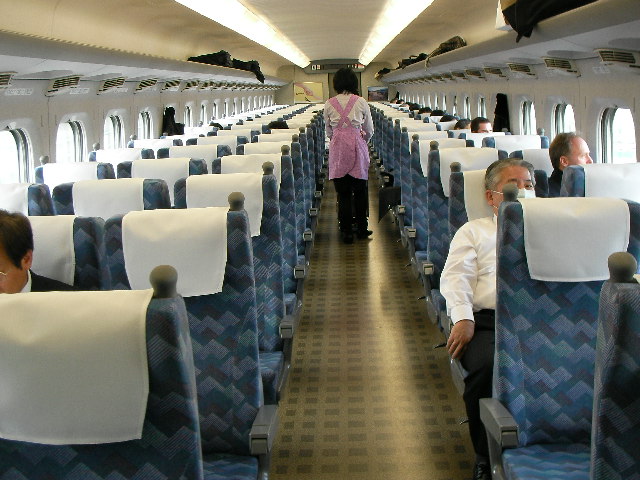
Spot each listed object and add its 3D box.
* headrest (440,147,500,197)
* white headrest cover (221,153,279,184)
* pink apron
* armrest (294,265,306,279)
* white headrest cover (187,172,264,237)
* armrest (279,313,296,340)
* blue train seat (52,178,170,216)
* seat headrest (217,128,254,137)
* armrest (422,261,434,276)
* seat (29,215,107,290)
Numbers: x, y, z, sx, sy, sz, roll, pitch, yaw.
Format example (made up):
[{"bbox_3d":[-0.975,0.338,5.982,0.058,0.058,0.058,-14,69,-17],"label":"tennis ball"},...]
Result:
[{"bbox_3d":[0.801,-0.368,4.557,0.320,0.270,0.130,-2,10,2],"label":"headrest"},{"bbox_3d":[-0.368,-0.333,4.599,0.325,0.270,0.130,-2,10,2],"label":"white headrest cover"},{"bbox_3d":[0.281,-0.963,8.001,0.390,0.810,0.270,-2,10,2],"label":"pink apron"},{"bbox_3d":[-0.097,0.148,4.423,0.058,0.078,0.290,-2,10,2],"label":"armrest"},{"bbox_3d":[-0.396,-0.149,3.575,0.335,0.270,0.140,-2,10,2],"label":"white headrest cover"},{"bbox_3d":[-0.125,0.331,3.399,0.058,0.078,0.290,-2,10,2],"label":"armrest"},{"bbox_3d":[-0.875,0.323,3.477,0.470,1.090,0.640,-2,10,2],"label":"blue train seat"},{"bbox_3d":[-0.767,-0.868,7.685,0.345,0.270,0.140,-2,10,2],"label":"seat headrest"},{"bbox_3d":[0.554,0.127,4.408,0.058,0.078,0.290,-2,10,2],"label":"armrest"},{"bbox_3d":[-0.904,0.506,2.453,0.470,1.090,0.640,-2,10,2],"label":"seat"}]

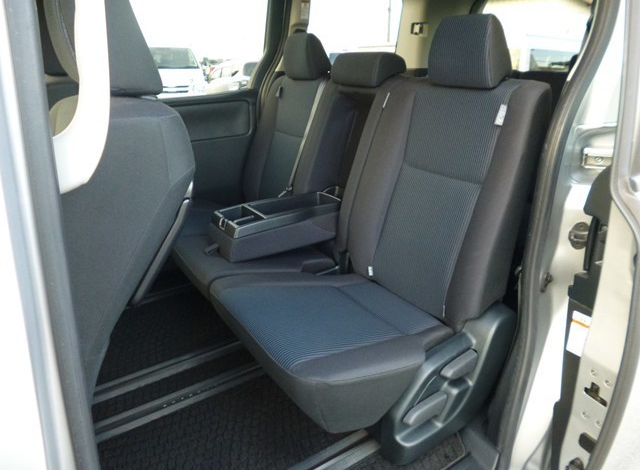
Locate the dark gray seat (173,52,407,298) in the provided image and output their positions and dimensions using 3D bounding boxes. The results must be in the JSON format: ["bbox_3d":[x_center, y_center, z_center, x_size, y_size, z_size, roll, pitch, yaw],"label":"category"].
[{"bbox_3d":[-0.109,-0.141,1.570,0.850,0.900,0.415,-13,25,-30],"label":"dark gray seat"}]

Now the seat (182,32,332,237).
[{"bbox_3d":[-0.341,-0.306,1.894,0.850,1.053,0.484,-13,25,-30],"label":"seat"}]

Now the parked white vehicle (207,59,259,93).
[{"bbox_3d":[-2.579,-5.067,14.591,1.730,1.500,4.350,-8,23,-19],"label":"parked white vehicle"}]

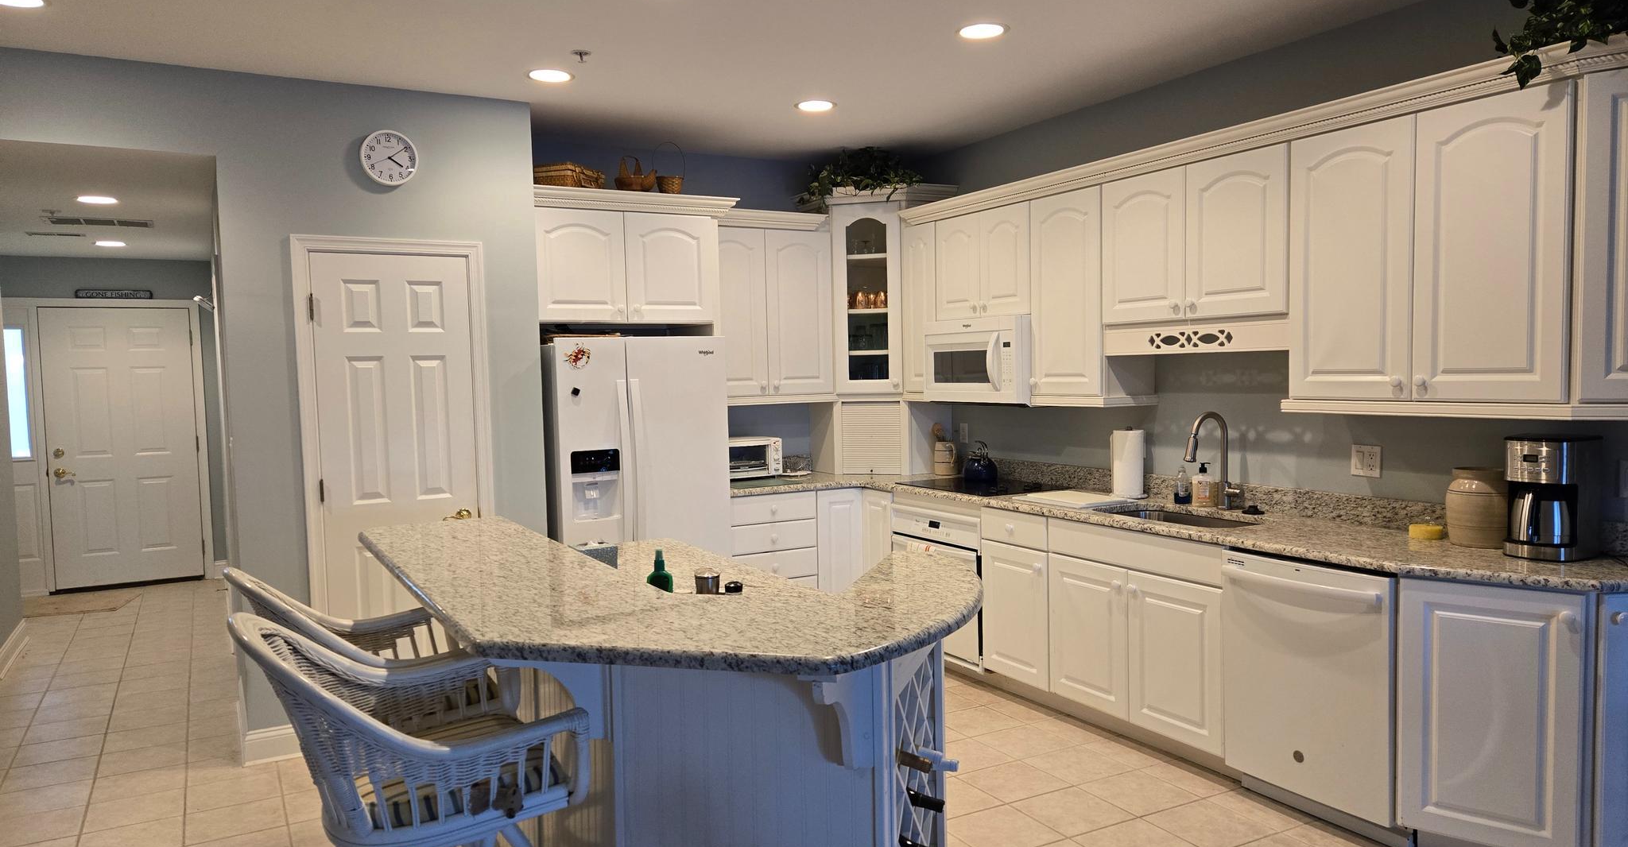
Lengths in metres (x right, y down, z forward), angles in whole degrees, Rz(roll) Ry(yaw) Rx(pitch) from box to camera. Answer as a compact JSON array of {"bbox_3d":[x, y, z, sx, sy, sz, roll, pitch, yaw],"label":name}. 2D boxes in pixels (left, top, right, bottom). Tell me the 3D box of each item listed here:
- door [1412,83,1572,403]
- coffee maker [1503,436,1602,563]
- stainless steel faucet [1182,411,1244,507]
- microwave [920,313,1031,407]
[{"bbox_3d":[2.019,-0.516,3.233,0.025,0.900,0.444,-3,3,-29],"label":"door"},{"bbox_3d":[2.254,0.226,3.302,0.230,0.360,0.185,-3,3,-30],"label":"coffee maker"},{"bbox_3d":[1.595,0.154,4.341,0.260,0.396,0.105,-3,3,-29],"label":"stainless steel faucet"},{"bbox_3d":[0.932,-0.308,5.439,0.420,0.425,0.755,-3,3,-29],"label":"microwave"}]

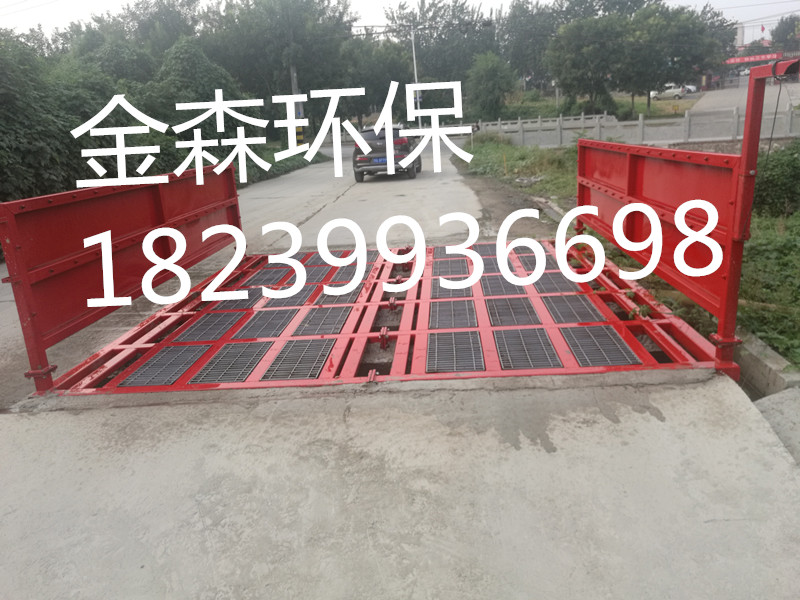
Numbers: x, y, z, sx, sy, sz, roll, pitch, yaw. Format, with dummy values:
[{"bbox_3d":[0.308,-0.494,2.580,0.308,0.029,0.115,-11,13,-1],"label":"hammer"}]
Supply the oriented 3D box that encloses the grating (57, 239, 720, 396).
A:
[{"bbox_3d":[-0.037,0.020,4.766,3.481,0.200,3.395,-3,16,5],"label":"grating"}]

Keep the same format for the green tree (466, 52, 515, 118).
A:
[{"bbox_3d":[6.962,-16.385,48.000,3.500,5.000,3.400,-1,17,9],"label":"green tree"}]

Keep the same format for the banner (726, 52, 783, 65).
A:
[{"bbox_3d":[47.153,-32.096,83.000,6.600,0.700,0.100,12,22,42],"label":"banner"}]

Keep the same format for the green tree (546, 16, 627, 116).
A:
[{"bbox_3d":[14.192,-18.115,48.000,5.600,6.900,5.400,1,17,16],"label":"green tree"}]

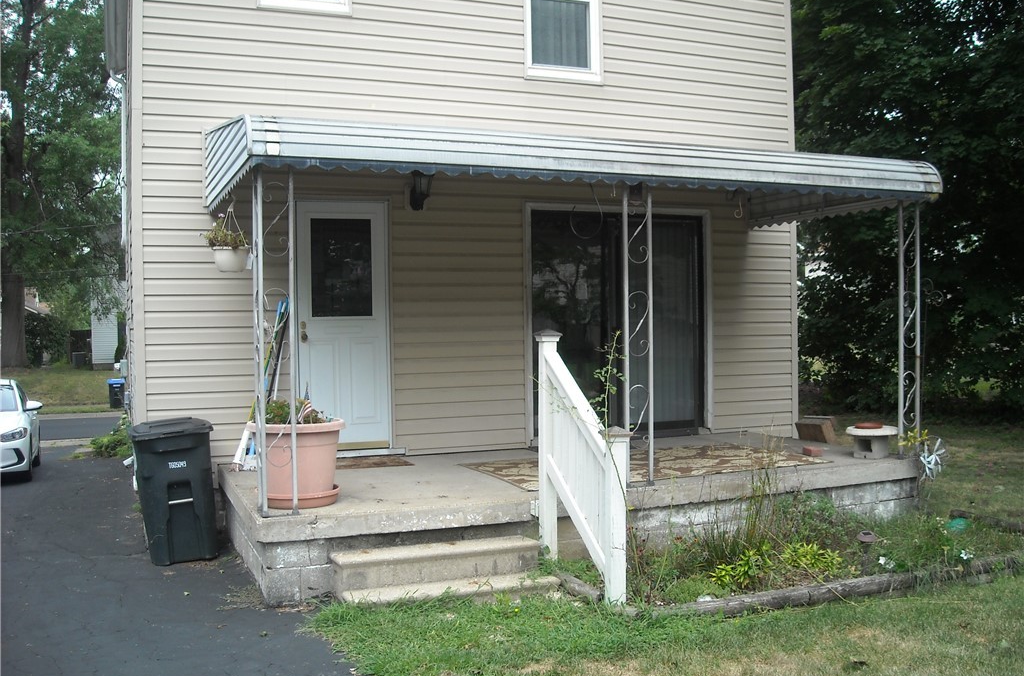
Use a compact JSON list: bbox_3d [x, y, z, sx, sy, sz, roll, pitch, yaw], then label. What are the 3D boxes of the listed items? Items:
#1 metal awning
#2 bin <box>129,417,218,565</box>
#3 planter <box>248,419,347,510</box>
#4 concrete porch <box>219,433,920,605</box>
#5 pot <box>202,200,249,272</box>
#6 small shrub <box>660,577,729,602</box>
[{"bbox_3d":[0.451,-1.334,8.036,5.240,0.640,2.370,-1,1,-23],"label":"metal awning"},{"bbox_3d":[-2.337,1.035,7.131,0.520,0.920,0.620,-1,1,-23],"label":"bin"},{"bbox_3d":[-1.371,0.784,6.597,0.620,0.520,0.620,-1,1,-23],"label":"planter"},{"bbox_3d":[0.453,1.243,7.957,5.030,0.510,2.580,-1,1,-23],"label":"concrete porch"},{"bbox_3d":[-1.937,-0.692,6.997,0.290,0.490,0.300,-1,1,-23],"label":"pot"},{"bbox_3d":[1.046,1.412,6.048,0.360,0.150,0.340,-1,1,-23],"label":"small shrub"}]

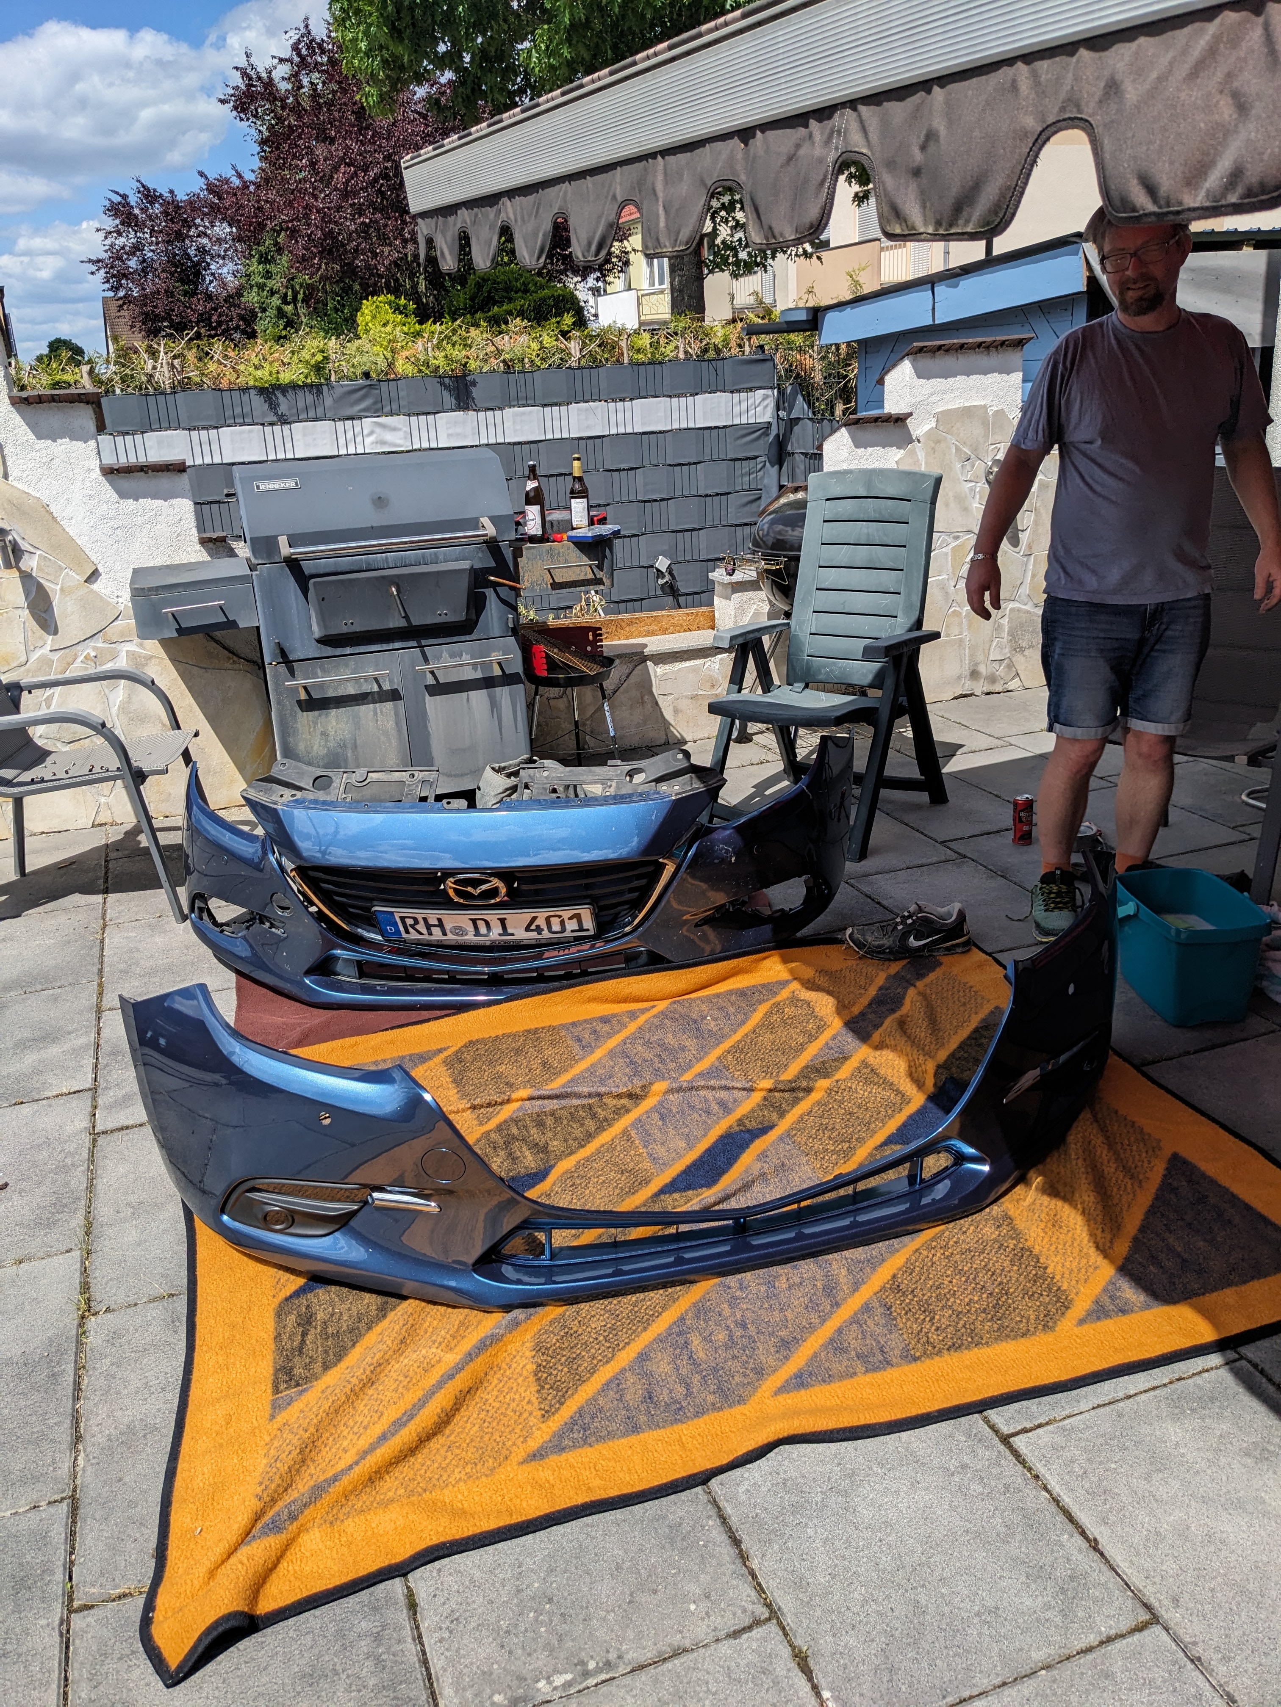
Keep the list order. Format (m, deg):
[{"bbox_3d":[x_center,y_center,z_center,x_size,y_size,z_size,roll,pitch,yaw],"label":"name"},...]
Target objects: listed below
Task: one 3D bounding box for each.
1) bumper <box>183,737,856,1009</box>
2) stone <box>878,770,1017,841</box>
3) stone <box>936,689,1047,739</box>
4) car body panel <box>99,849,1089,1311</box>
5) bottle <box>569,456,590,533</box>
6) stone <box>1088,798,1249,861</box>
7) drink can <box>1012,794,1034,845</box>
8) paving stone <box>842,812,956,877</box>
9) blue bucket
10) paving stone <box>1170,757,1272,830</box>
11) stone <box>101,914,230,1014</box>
[{"bbox_3d":[-0.360,0.017,3.342,1.780,0.510,0.730,-2,20,4],"label":"bumper"},{"bbox_3d":[0.992,-0.138,4.375,0.400,0.045,0.600,-10,21,-18],"label":"stone"},{"bbox_3d":[1.441,-0.539,5.356,0.398,0.045,0.598,-10,21,-17],"label":"stone"},{"bbox_3d":[0.112,0.374,2.310,1.880,0.480,0.560,-8,20,-12],"label":"car body panel"},{"bbox_3d":[-0.206,-1.229,4.573,0.066,0.266,0.066,-4,20,-1],"label":"bottle"},{"bbox_3d":[1.501,-0.078,4.088,0.398,0.045,0.598,-10,21,-17],"label":"stone"},{"bbox_3d":[1.142,-0.102,3.971,0.058,0.145,0.058,2,21,16],"label":"drink can"},{"bbox_3d":[0.667,-0.025,4.088,0.398,0.045,0.598,-10,21,-17],"label":"paving stone"},{"bbox_3d":[1.207,0.204,2.962,0.220,0.236,0.335,-5,20,-3],"label":"blue bucket"},{"bbox_3d":[1.859,-0.179,4.343,0.400,0.045,0.600,-10,21,-18],"label":"paving stone"},{"bbox_3d":[-1.234,0.286,3.577,0.400,0.045,0.600,-10,21,-18],"label":"stone"}]

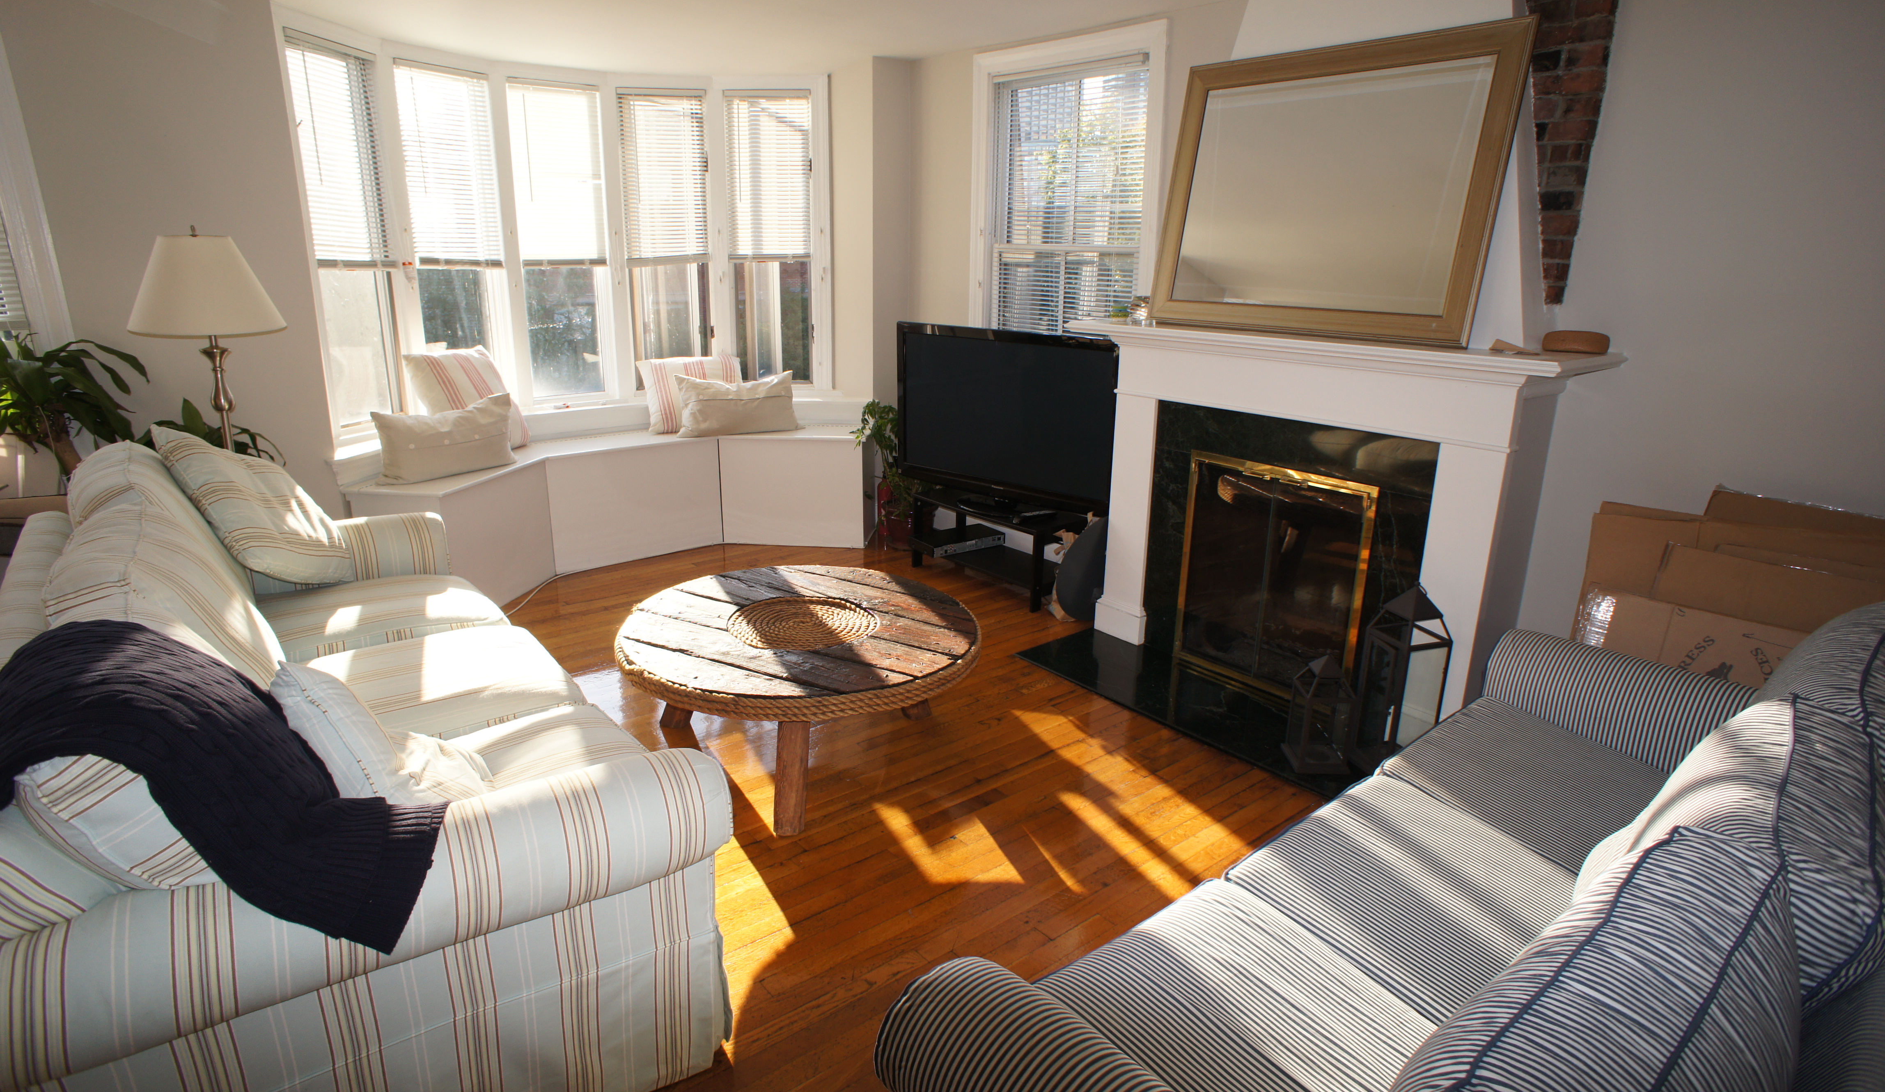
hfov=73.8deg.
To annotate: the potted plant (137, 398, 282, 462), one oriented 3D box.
[{"bbox_3d":[-2.243,-0.284,3.841,0.420,0.340,0.380,-14,22,-42],"label":"potted plant"}]

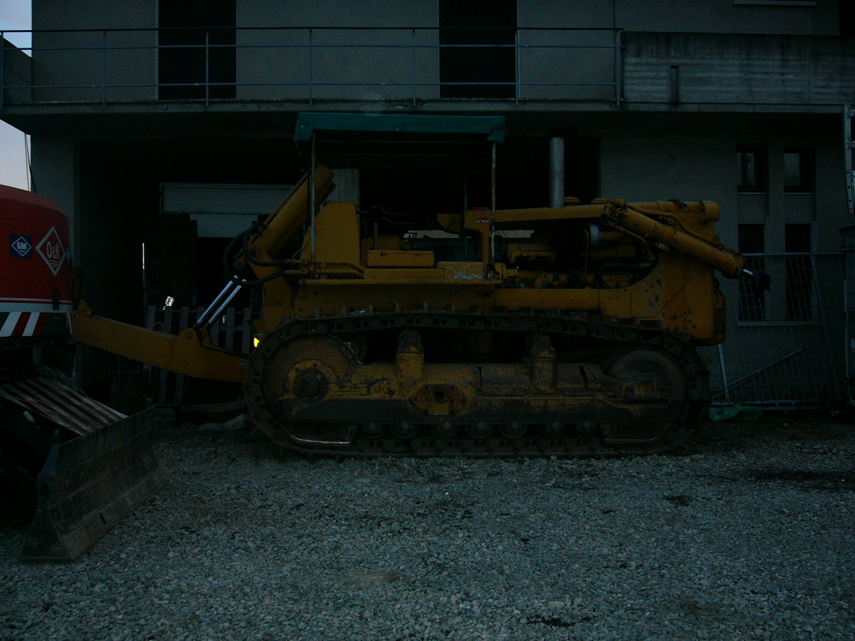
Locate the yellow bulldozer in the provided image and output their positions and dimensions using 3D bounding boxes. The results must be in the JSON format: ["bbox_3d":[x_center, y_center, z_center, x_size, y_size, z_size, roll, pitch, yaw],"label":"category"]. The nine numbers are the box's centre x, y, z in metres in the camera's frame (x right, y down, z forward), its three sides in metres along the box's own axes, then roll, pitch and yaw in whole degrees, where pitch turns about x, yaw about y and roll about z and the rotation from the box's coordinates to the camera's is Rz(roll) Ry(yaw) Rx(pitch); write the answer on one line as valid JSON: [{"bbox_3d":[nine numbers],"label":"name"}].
[{"bbox_3d":[-0.200,-0.430,9.900,7.850,3.490,2.950,0,0,-4],"label":"yellow bulldozer"}]

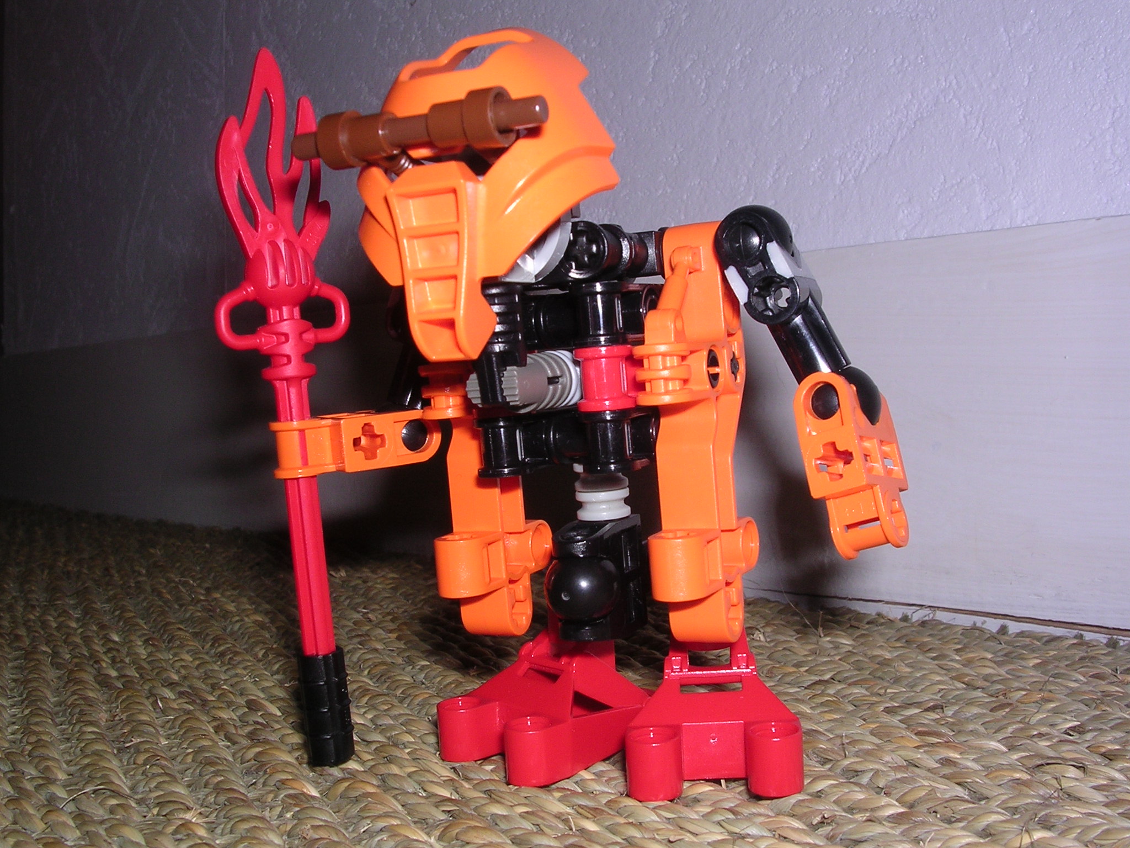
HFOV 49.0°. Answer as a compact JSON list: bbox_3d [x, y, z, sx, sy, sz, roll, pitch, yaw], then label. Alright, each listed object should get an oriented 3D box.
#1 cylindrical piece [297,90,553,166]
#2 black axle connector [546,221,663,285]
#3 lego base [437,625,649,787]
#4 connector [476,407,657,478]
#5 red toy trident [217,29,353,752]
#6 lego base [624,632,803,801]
[{"bbox_3d":[-0.019,-0.036,0.150,0.039,0.007,0.007,0,5,31],"label":"cylindrical piece"},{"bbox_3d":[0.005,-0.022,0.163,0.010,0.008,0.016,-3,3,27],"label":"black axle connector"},{"bbox_3d":[0.002,0.037,0.185,0.036,0.022,0.024,-2,2,-41],"label":"lego base"},{"bbox_3d":[0.001,0.002,0.167,0.024,0.008,0.016,-3,3,27],"label":"connector"},{"bbox_3d":[-0.040,-0.003,0.183,0.021,0.107,0.009,-7,2,-18],"label":"red toy trident"},{"bbox_3d":[0.021,0.037,0.178,0.024,0.022,0.036,-1,1,5],"label":"lego base"}]

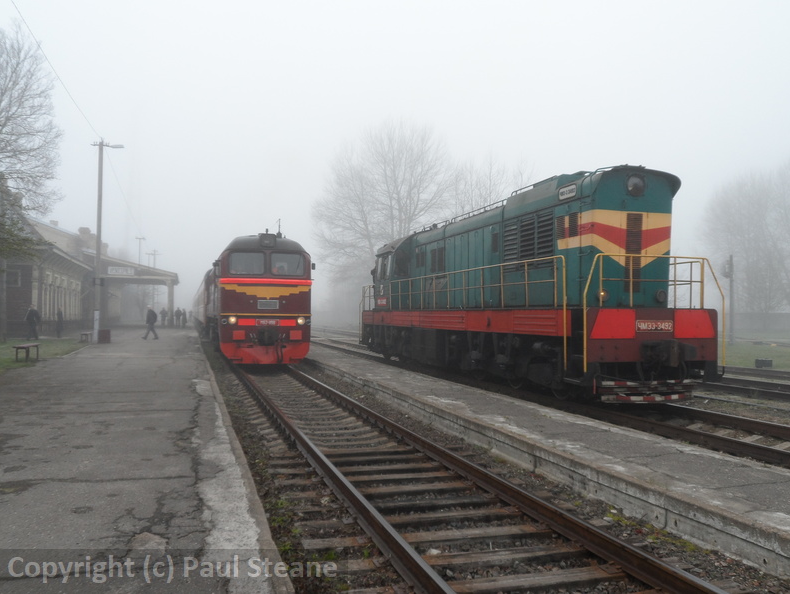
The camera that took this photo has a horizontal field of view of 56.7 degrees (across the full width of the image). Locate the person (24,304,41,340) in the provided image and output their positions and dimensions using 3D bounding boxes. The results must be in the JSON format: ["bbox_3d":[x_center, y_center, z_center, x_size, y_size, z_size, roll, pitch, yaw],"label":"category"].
[{"bbox_3d":[-18.321,1.224,37.000,0.620,1.740,0.600,0,-2,37],"label":"person"}]

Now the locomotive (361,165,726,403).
[{"bbox_3d":[2.448,-0.065,21.354,3.120,4.600,17.200,1,-1,-17],"label":"locomotive"}]

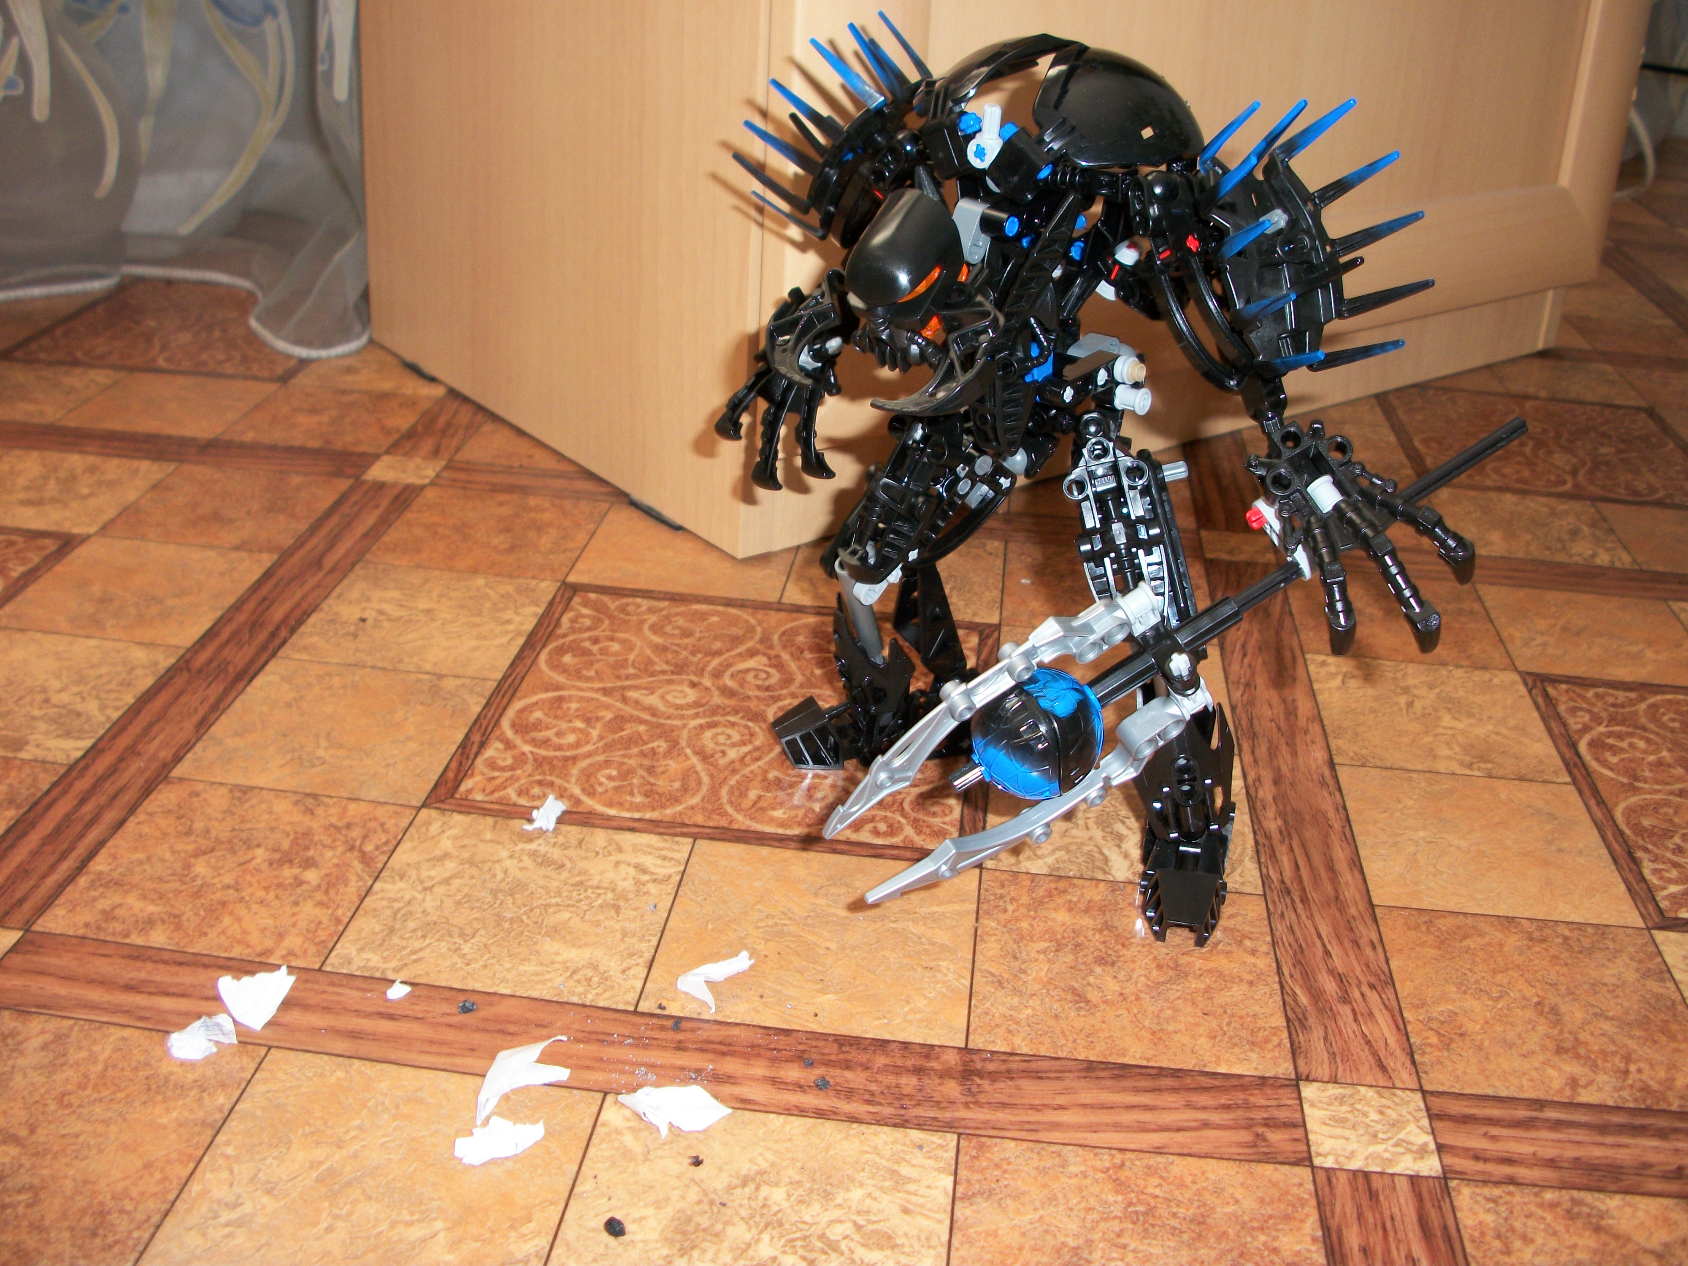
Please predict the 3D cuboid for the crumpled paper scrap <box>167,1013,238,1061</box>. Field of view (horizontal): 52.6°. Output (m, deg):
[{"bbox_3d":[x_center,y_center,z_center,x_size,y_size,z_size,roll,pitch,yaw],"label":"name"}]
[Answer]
[{"bbox_3d":[-0.155,0.098,0.413,0.018,0.006,0.013,-8,28,-22],"label":"crumpled paper scrap"}]

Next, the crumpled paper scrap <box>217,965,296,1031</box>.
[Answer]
[{"bbox_3d":[-0.148,0.092,0.428,0.019,0.006,0.020,-7,28,-20],"label":"crumpled paper scrap"}]

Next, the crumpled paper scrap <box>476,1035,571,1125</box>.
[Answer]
[{"bbox_3d":[-0.076,0.106,0.406,0.023,0.009,0.022,-2,26,-11],"label":"crumpled paper scrap"}]

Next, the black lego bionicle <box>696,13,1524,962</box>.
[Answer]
[{"bbox_3d":[0.071,-0.048,0.485,0.240,0.236,0.195,-20,34,-39],"label":"black lego bionicle"}]

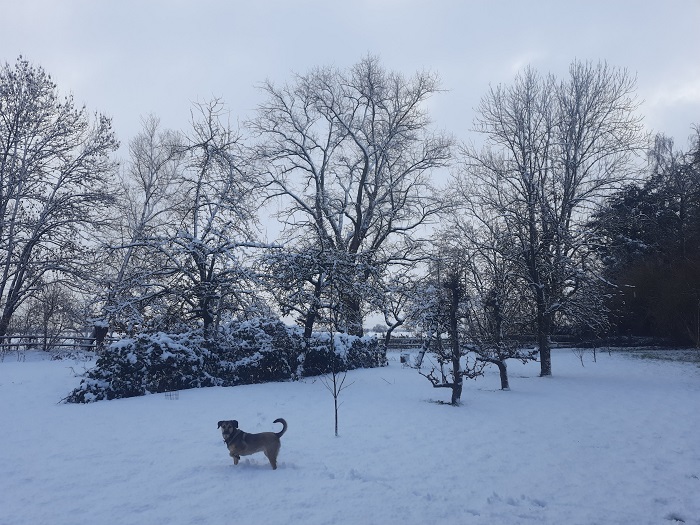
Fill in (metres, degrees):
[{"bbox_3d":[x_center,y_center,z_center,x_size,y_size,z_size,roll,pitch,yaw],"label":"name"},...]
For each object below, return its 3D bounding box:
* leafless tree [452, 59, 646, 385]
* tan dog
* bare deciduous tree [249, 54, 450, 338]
[{"bbox_3d":[7.400,-1.900,17.800,6.900,11.900,6.300,0,-8,0],"label":"leafless tree"},{"bbox_3d":[-1.110,2.050,5.450,0.790,0.580,0.260,-2,-8,11],"label":"tan dog"},{"bbox_3d":[0.150,-3.900,30.000,12.400,19.200,11.000,0,-8,0],"label":"bare deciduous tree"}]

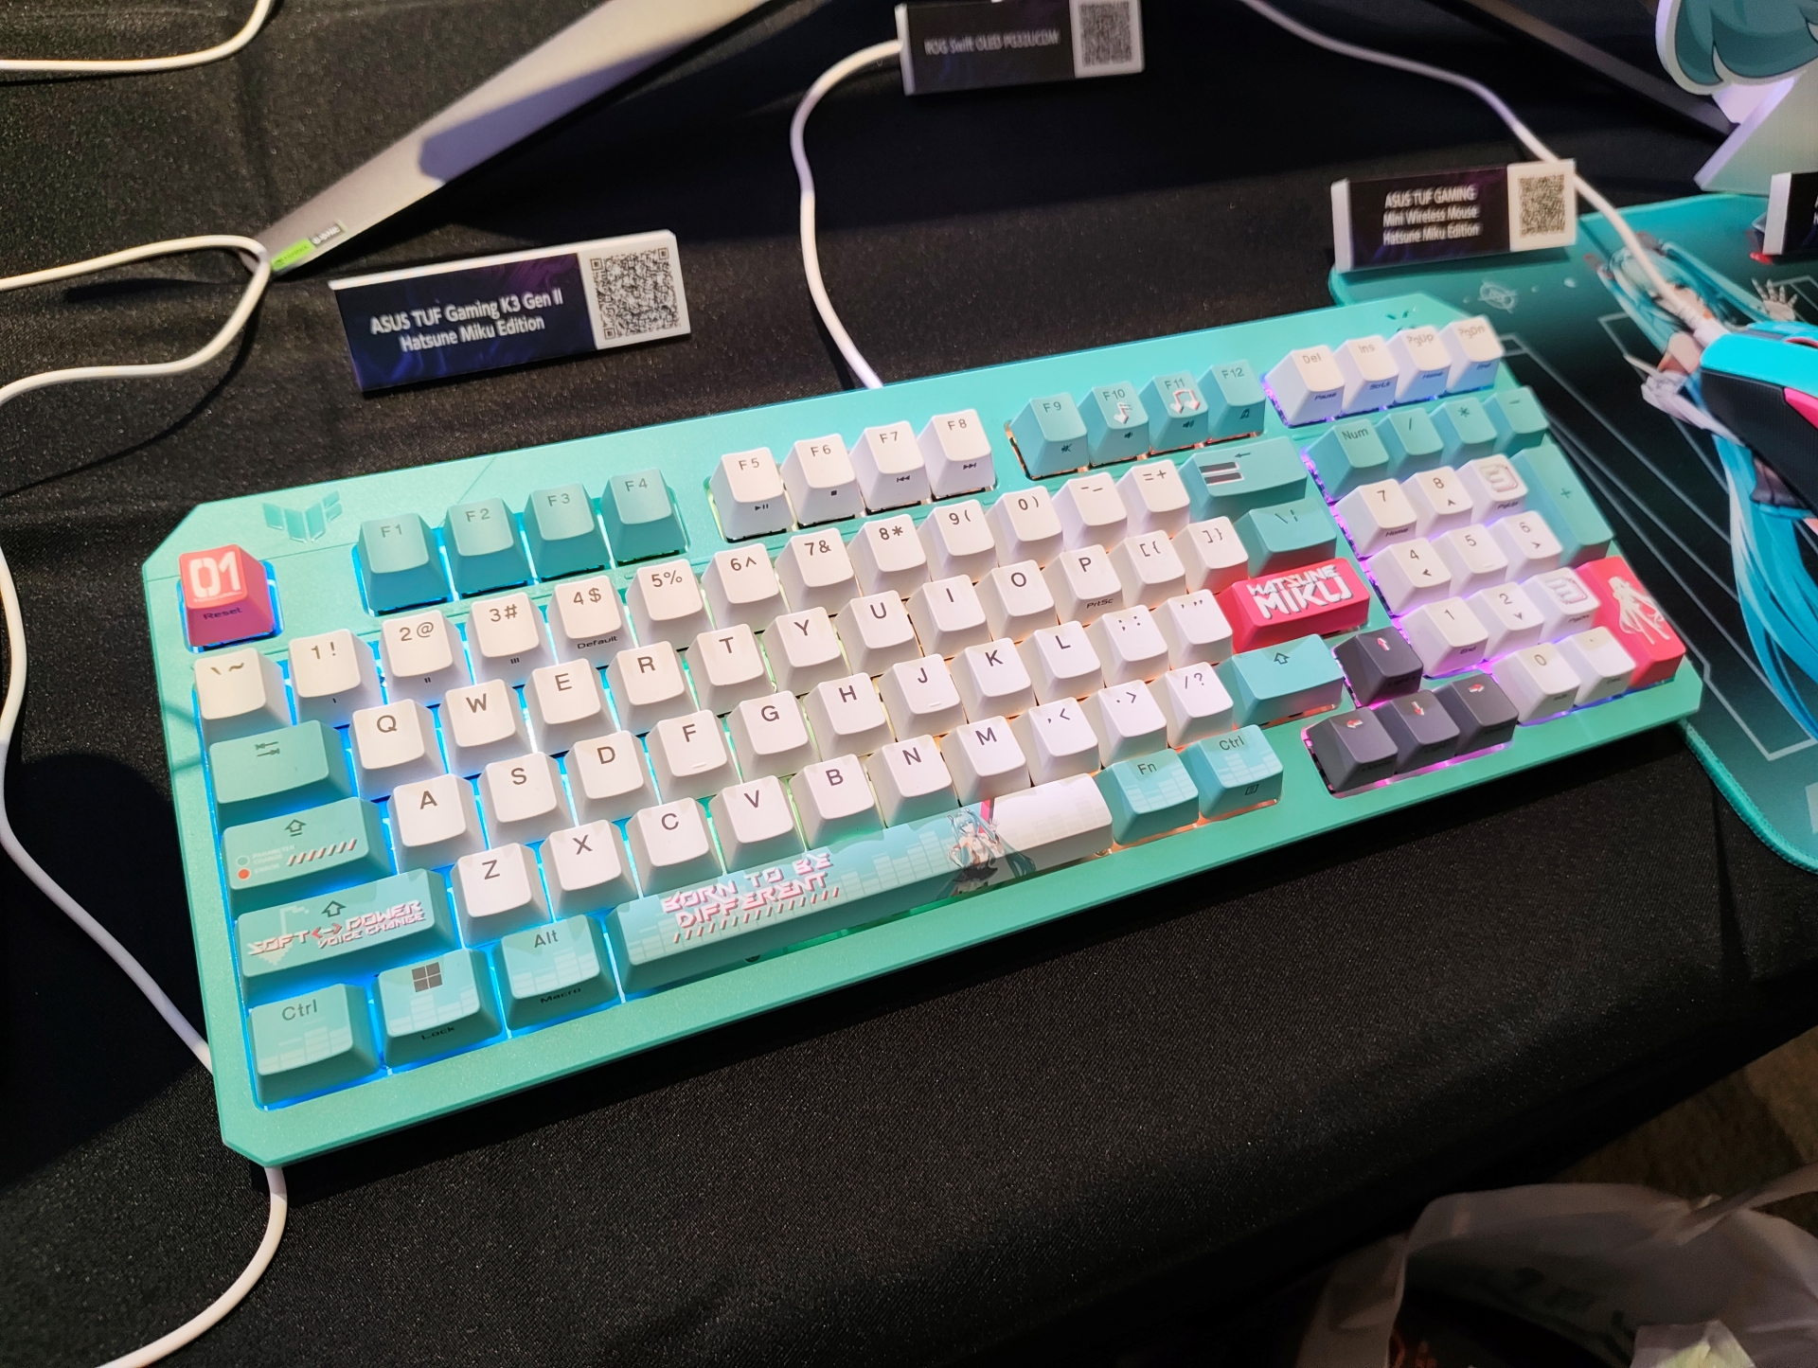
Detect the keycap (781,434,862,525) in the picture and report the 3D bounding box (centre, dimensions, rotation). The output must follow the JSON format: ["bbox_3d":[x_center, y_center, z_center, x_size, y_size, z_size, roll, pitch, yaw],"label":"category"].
[{"bbox_3d":[-0.022,-0.053,0.325,0.018,0.012,0.018,-14,68,-17],"label":"keycap"}]

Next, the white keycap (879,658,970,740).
[{"bbox_3d":[0.004,0.003,0.305,0.018,0.009,0.018,-14,69,-17],"label":"white keycap"}]

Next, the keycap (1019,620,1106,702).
[{"bbox_3d":[0.040,-0.005,0.316,0.018,0.009,0.018,-14,68,-17],"label":"keycap"}]

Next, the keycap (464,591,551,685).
[{"bbox_3d":[-0.092,-0.010,0.290,0.018,0.012,0.018,-14,68,-17],"label":"keycap"}]

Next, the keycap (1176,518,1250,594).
[{"bbox_3d":[0.082,-0.034,0.338,0.018,0.009,0.018,-14,68,-17],"label":"keycap"}]

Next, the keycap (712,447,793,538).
[{"bbox_3d":[-0.039,-0.049,0.320,0.018,0.012,0.018,-14,68,-17],"label":"keycap"}]

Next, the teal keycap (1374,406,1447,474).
[{"bbox_3d":[0.145,-0.069,0.365,0.018,0.012,0.018,-14,68,-17],"label":"teal keycap"}]

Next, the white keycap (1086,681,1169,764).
[{"bbox_3d":[0.055,0.009,0.312,0.018,0.010,0.018,-14,68,-17],"label":"white keycap"}]

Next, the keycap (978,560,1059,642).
[{"bbox_3d":[0.029,-0.021,0.322,0.018,0.011,0.018,-14,67,-17],"label":"keycap"}]

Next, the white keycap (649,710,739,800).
[{"bbox_3d":[-0.049,0.016,0.288,0.018,0.008,0.018,-14,69,-17],"label":"white keycap"}]

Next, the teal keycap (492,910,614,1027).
[{"bbox_3d":[-0.074,0.059,0.262,0.023,0.010,0.018,-14,68,-17],"label":"teal keycap"}]

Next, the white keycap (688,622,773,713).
[{"bbox_3d":[-0.042,-0.004,0.299,0.018,0.011,0.018,-14,67,-17],"label":"white keycap"}]

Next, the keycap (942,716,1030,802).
[{"bbox_3d":[0.019,0.018,0.300,0.018,0.010,0.018,-14,68,-17],"label":"keycap"}]

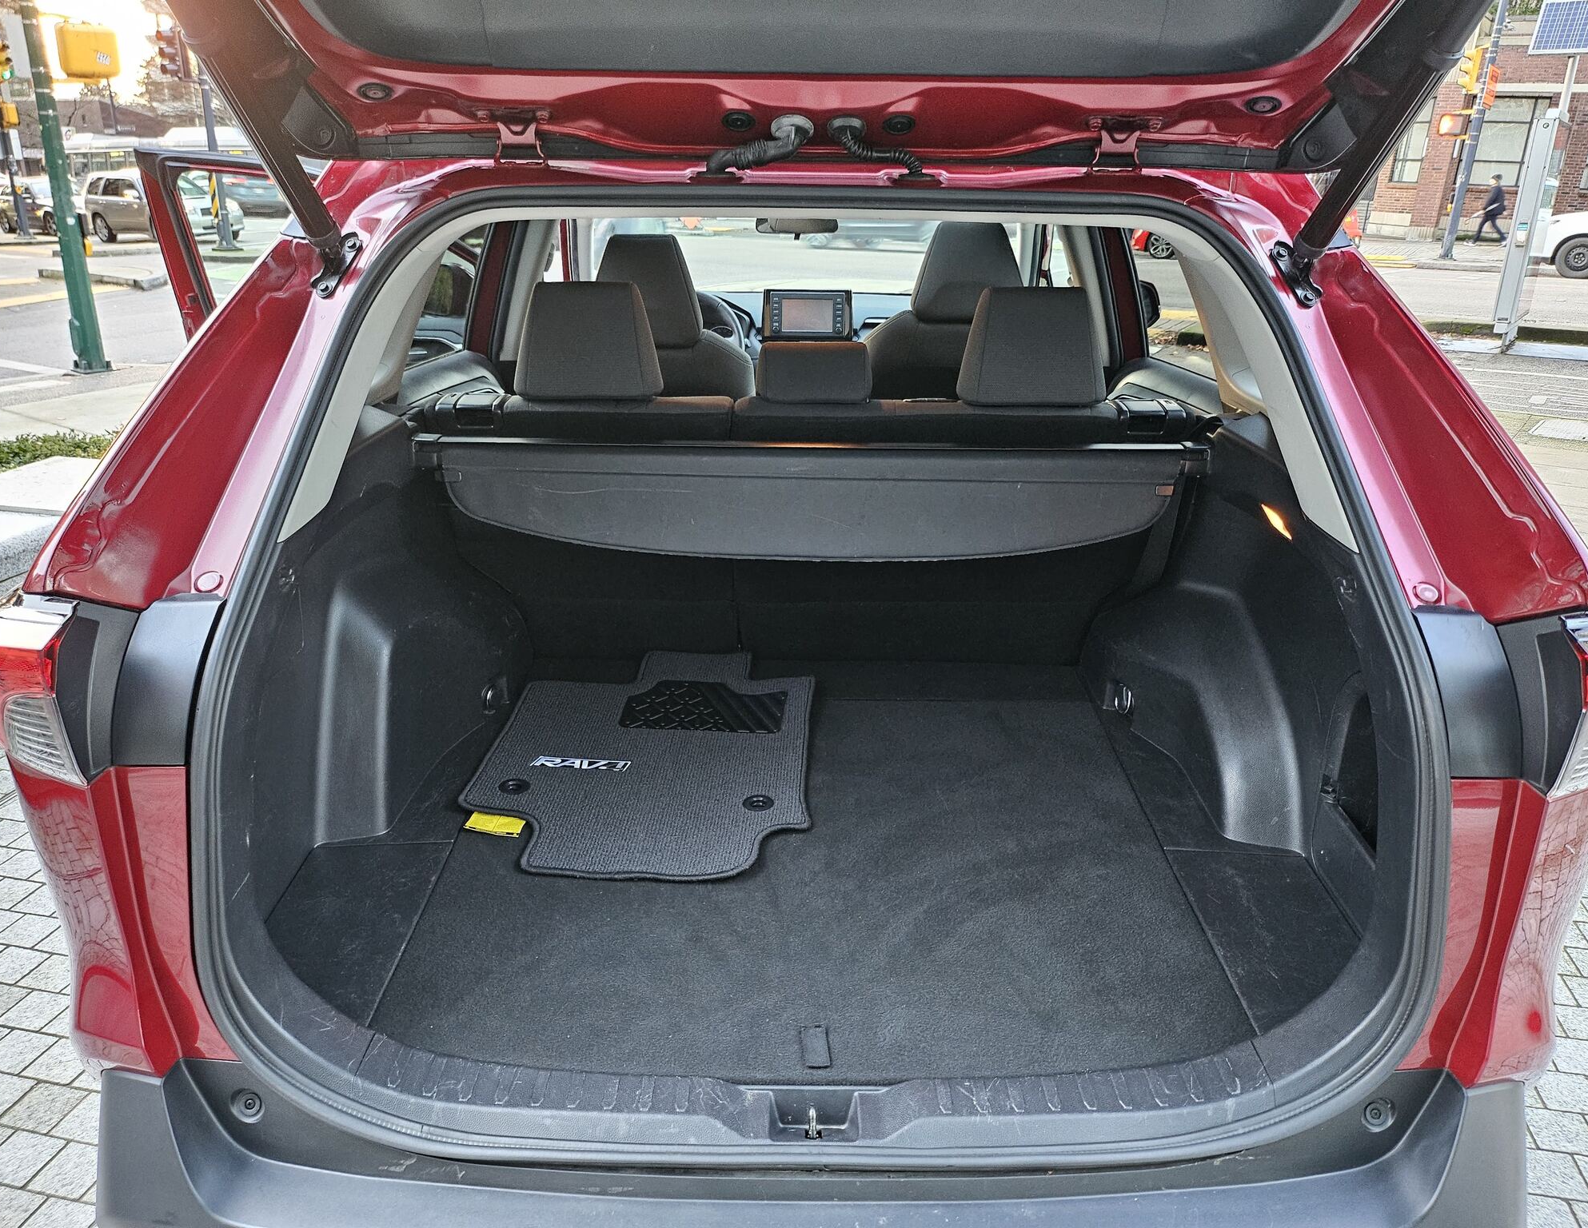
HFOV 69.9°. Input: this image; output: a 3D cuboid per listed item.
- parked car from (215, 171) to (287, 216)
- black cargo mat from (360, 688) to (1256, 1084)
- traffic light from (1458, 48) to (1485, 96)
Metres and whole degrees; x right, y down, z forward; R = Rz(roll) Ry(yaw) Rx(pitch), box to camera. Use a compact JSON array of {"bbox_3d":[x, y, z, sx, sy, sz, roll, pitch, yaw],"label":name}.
[{"bbox_3d":[-15.564,-12.237,32.567,1.820,1.500,4.400,-9,23,-25],"label":"parked car"},{"bbox_3d":[0.016,0.312,1.589,0.990,0.020,0.900,1,22,1],"label":"black cargo mat"},{"bbox_3d":[13.317,-10.654,22.300,0.370,0.800,0.280,7,21,15],"label":"traffic light"}]

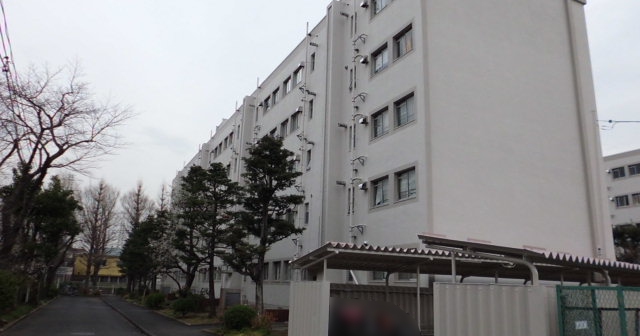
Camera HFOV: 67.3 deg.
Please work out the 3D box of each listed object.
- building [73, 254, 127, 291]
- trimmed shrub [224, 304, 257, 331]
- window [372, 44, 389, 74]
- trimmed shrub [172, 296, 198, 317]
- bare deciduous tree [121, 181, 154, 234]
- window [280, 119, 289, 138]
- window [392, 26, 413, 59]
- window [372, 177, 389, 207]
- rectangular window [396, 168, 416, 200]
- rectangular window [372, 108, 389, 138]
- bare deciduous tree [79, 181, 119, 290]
[{"bbox_3d":[-30.538,14.947,67.448,7.625,5.159,7.000,8,-15,-24],"label":"building"},{"bbox_3d":[-2.677,5.003,16.167,1.054,0.762,1.054,8,-15,-24],"label":"trimmed shrub"},{"bbox_3d":[2.372,-4.135,18.682,0.160,1.027,1.166,8,-16,-25],"label":"window"},{"bbox_3d":[-6.196,6.374,22.315,1.213,0.835,1.213,8,-15,-24],"label":"trimmed shrub"},{"bbox_3d":[-23.147,8.562,59.229,4.600,14.399,4.600,7,-15,-20],"label":"bare deciduous tree"},{"bbox_3d":[-1.919,-2.123,27.038,0.160,1.027,1.127,8,-16,-25],"label":"window"},{"bbox_3d":[3.055,-4.455,17.351,0.160,1.027,1.187,8,-16,-25],"label":"window"},{"bbox_3d":[2.278,0.925,17.839,0.140,1.050,1.220,8,-15,-24],"label":"window"},{"bbox_3d":[2.964,0.608,16.428,0.140,1.050,1.220,8,-15,-24],"label":"rectangular window"},{"bbox_3d":[2.350,-1.661,18.438,0.140,1.050,1.220,8,-15,-24],"label":"rectangular window"},{"bbox_3d":[-26.217,8.116,56.950,4.333,13.583,4.333,8,-15,-24],"label":"bare deciduous tree"}]

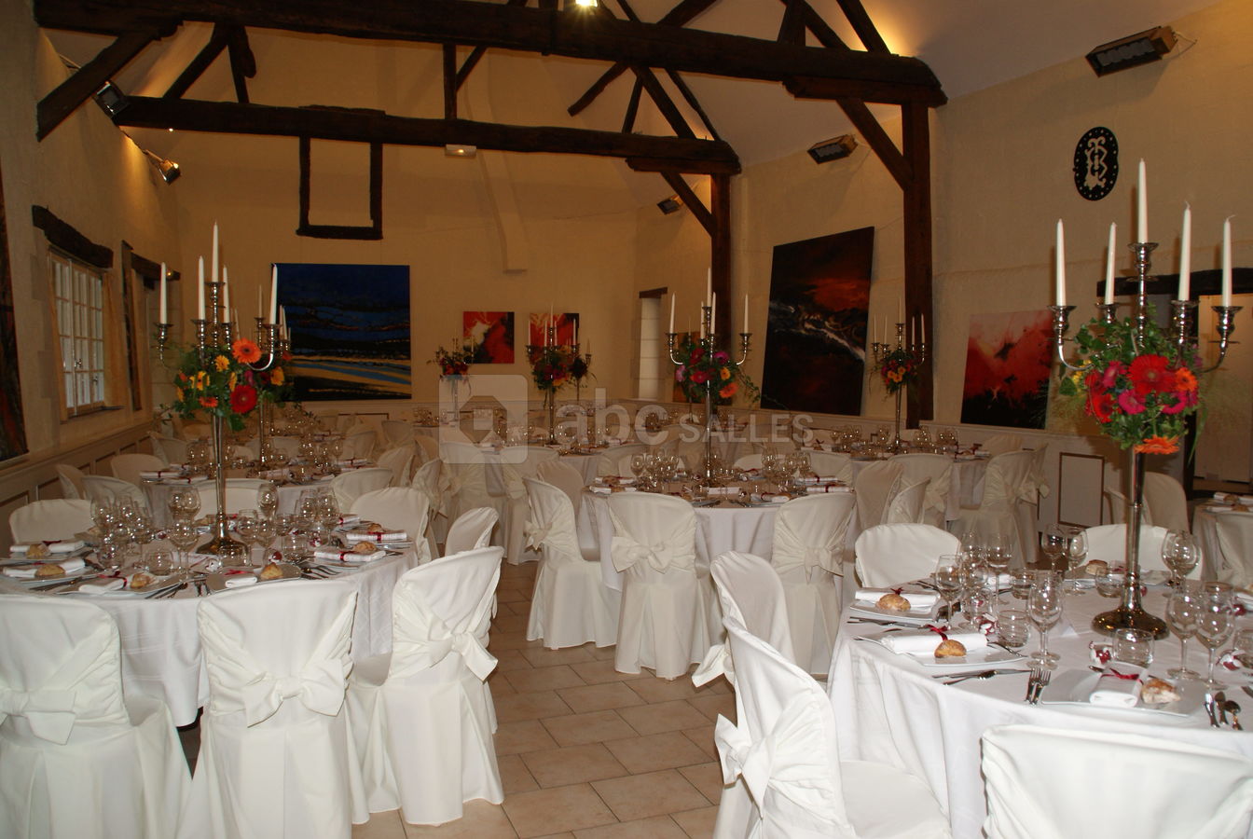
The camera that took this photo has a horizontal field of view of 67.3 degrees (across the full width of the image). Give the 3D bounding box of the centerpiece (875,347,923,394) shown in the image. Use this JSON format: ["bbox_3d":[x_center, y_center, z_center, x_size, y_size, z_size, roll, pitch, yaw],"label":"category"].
[{"bbox_3d":[2.292,-0.411,7.909,0.390,0.400,0.380,1,3,14],"label":"centerpiece"}]

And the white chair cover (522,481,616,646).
[{"bbox_3d":[-0.262,0.768,5.422,0.550,0.890,0.470,-1,3,-30],"label":"white chair cover"}]

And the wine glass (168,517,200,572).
[{"bbox_3d":[-1.561,0.446,3.320,0.082,0.186,0.082,0,3,0],"label":"wine glass"}]

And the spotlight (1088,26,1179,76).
[{"bbox_3d":[3.636,-2.650,6.793,0.150,0.200,0.530,-45,20,-16],"label":"spotlight"}]

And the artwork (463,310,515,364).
[{"bbox_3d":[-2.108,-1.248,14.454,0.790,0.790,0.040,-1,3,-17],"label":"artwork"}]

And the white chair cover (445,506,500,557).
[{"bbox_3d":[-0.902,0.826,4.153,0.550,0.890,0.470,-2,3,-37],"label":"white chair cover"}]

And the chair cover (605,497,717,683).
[{"bbox_3d":[0.198,0.777,4.740,0.450,0.870,0.540,1,3,17],"label":"chair cover"}]

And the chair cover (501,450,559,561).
[{"bbox_3d":[-0.721,0.622,7.318,0.470,0.880,0.540,0,3,8],"label":"chair cover"}]

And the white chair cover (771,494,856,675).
[{"bbox_3d":[0.798,0.777,4.724,0.450,0.870,0.540,-1,3,-21],"label":"white chair cover"}]

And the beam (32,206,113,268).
[{"bbox_3d":[-4.121,-1.304,6.959,0.150,0.200,2.200,-1,3,-17],"label":"beam"}]

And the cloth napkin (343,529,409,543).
[{"bbox_3d":[-1.000,0.476,3.763,0.250,0.040,0.090,0,3,-5],"label":"cloth napkin"}]

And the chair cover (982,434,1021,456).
[{"bbox_3d":[3.127,0.597,8.327,0.530,0.878,0.460,-1,3,-24],"label":"chair cover"}]

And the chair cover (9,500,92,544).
[{"bbox_3d":[-2.452,0.817,4.283,0.550,0.890,0.470,2,3,37],"label":"chair cover"}]

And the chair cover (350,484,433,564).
[{"bbox_3d":[-1.268,0.790,4.541,0.460,0.878,0.530,1,3,20],"label":"chair cover"}]

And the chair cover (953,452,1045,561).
[{"bbox_3d":[2.853,0.663,7.285,0.460,0.890,0.540,0,3,-8],"label":"chair cover"}]

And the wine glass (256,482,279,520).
[{"bbox_3d":[-1.607,0.389,4.215,0.087,0.205,0.087,0,3,0],"label":"wine glass"}]

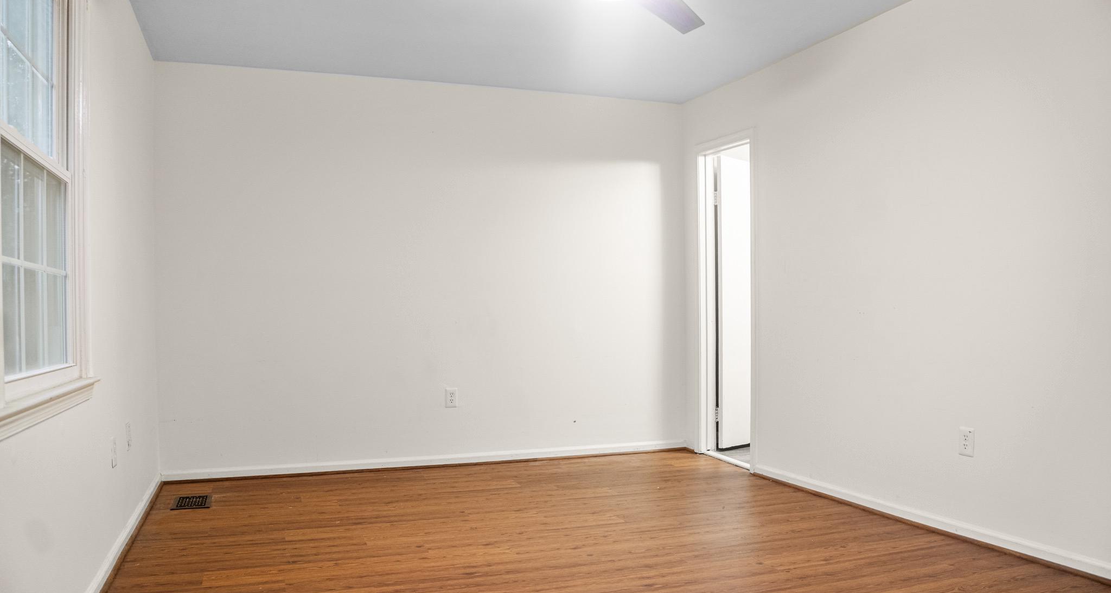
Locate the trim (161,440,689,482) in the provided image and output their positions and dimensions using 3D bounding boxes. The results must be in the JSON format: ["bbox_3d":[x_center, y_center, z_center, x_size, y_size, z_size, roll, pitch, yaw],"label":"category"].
[{"bbox_3d":[-0.685,1.034,4.711,3.310,0.060,0.016,0,-1,-16],"label":"trim"}]

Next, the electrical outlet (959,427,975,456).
[{"bbox_3d":[1.769,0.627,3.186,0.009,0.121,0.075,0,-1,-23],"label":"electrical outlet"}]

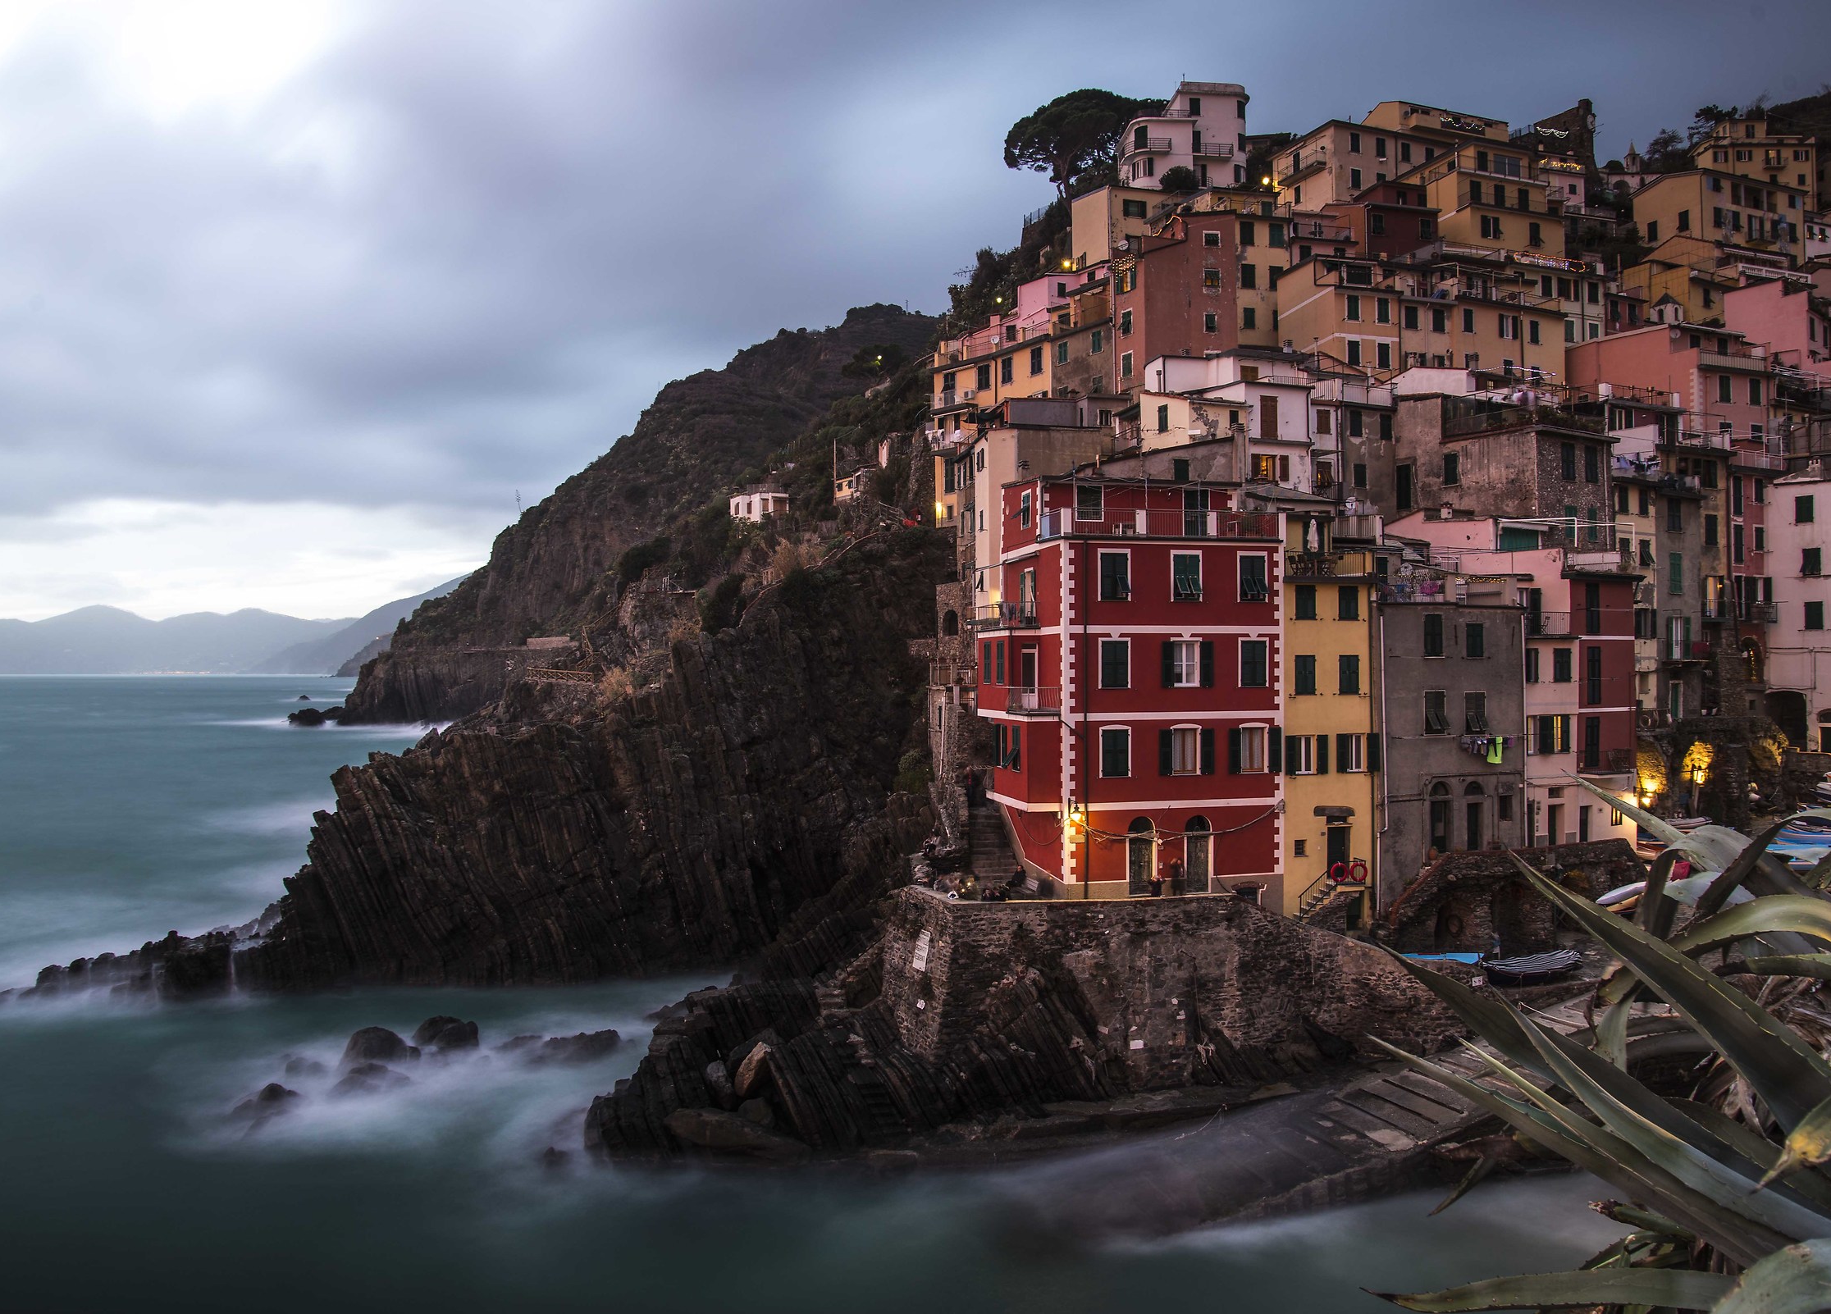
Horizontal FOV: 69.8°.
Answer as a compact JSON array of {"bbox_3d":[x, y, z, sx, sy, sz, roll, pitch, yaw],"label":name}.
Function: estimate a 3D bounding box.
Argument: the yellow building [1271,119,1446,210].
[{"bbox_3d":[41.200,-42.745,121.500,14.000,8.800,8.000,0,-1,-24],"label":"yellow building"}]

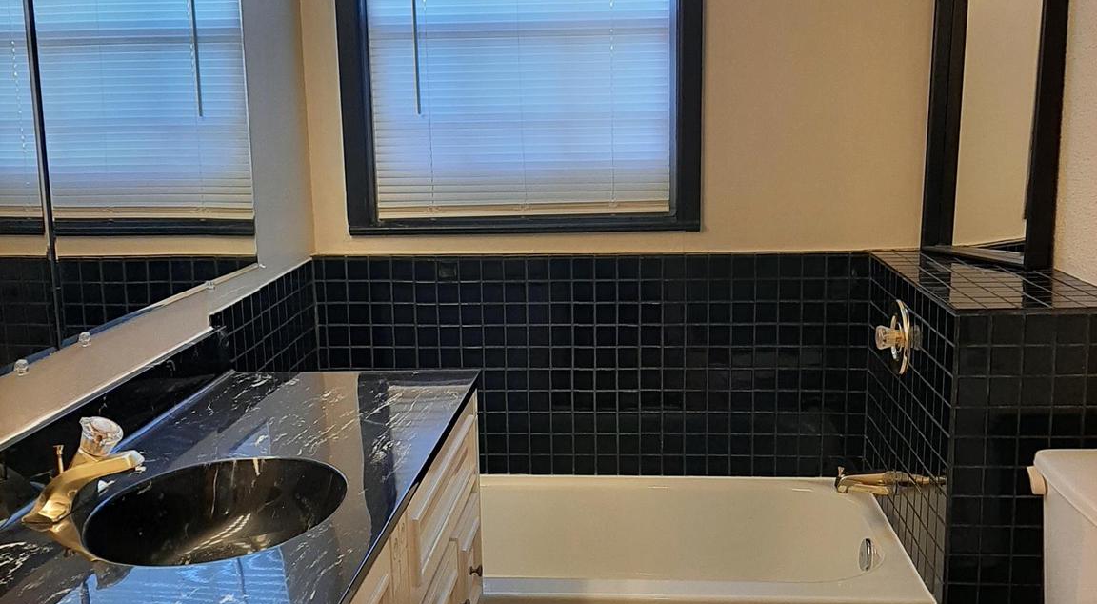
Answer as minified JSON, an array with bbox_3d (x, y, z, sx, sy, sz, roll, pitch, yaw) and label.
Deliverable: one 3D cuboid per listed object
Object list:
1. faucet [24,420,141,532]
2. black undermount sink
[{"bbox_3d":[-0.675,0.235,1.633,0.155,0.136,0.150,0,11,5],"label":"faucet"},{"bbox_3d":[-0.490,0.370,1.642,0.362,0.145,0.440,0,11,5],"label":"black undermount sink"}]

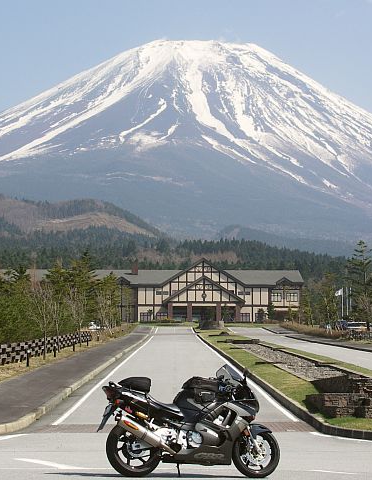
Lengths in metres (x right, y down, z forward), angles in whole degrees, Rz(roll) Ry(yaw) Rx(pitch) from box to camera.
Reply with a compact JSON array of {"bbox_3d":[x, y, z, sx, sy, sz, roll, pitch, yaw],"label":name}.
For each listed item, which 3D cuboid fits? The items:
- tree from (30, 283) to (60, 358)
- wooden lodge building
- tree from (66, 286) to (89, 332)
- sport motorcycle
[{"bbox_3d":[-5.620,3.290,47.400,1.200,3.000,1.200,0,-4,-1],"label":"tree"},{"bbox_3d":[2.300,8.200,187.000,32.000,10.000,14.000,0,-4,-1],"label":"wooden lodge building"},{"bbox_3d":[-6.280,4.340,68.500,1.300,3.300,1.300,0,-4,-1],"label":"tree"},{"bbox_3d":[0.030,2.080,13.550,2.080,1.250,0.740,0,-4,2],"label":"sport motorcycle"}]

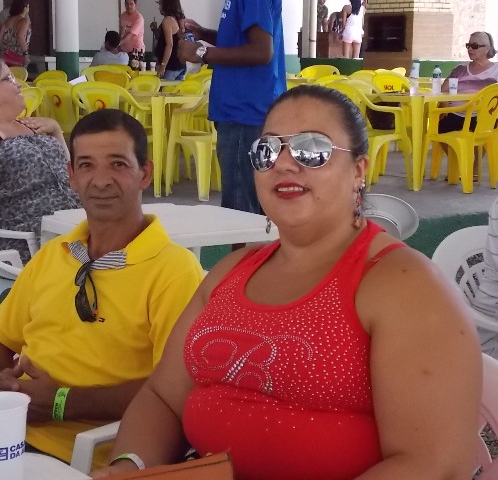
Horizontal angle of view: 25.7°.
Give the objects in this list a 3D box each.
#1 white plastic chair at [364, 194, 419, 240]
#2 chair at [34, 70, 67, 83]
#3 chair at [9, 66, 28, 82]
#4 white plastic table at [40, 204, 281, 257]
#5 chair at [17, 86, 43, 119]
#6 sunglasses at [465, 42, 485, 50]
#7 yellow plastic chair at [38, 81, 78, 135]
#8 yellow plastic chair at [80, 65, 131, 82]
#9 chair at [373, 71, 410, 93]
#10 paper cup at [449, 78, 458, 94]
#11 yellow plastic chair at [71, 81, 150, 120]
[{"bbox_3d":[0.364,0.172,4.788,0.560,0.800,0.550,-9,14,-42],"label":"white plastic chair"},{"bbox_3d":[-2.243,-1.401,11.618,0.550,0.800,0.560,9,14,39],"label":"chair"},{"bbox_3d":[-2.810,-1.560,12.560,0.560,0.810,0.530,-3,10,-15],"label":"chair"},{"bbox_3d":[-0.343,0.273,4.532,0.710,0.720,0.710,-8,13,-38],"label":"white plastic table"},{"bbox_3d":[-1.824,-0.736,8.102,0.550,0.800,0.560,8,13,34],"label":"chair"},{"bbox_3d":[1.923,-1.629,9.200,0.145,0.050,0.145,-6,12,-32],"label":"sunglasses"},{"bbox_3d":[-1.441,-0.913,8.945,0.560,0.810,0.530,6,12,31],"label":"yellow plastic chair"},{"bbox_3d":[-1.703,-1.744,13.397,0.560,0.800,0.550,2,11,8],"label":"yellow plastic chair"},{"bbox_3d":[1.400,-1.290,11.049,0.560,0.800,0.550,2,11,7],"label":"chair"},{"bbox_3d":[1.553,-1.164,8.284,0.075,0.116,0.075,0,10,0],"label":"paper cup"},{"bbox_3d":[-1.072,-0.819,8.419,0.560,0.810,0.530,3,11,18],"label":"yellow plastic chair"}]

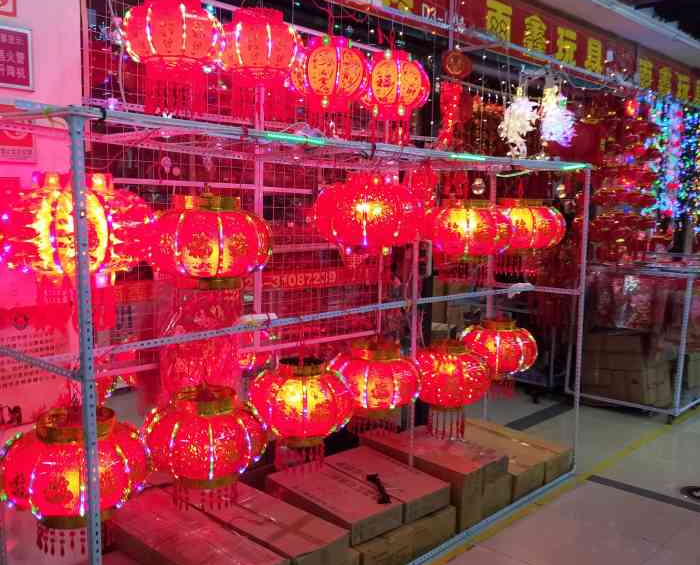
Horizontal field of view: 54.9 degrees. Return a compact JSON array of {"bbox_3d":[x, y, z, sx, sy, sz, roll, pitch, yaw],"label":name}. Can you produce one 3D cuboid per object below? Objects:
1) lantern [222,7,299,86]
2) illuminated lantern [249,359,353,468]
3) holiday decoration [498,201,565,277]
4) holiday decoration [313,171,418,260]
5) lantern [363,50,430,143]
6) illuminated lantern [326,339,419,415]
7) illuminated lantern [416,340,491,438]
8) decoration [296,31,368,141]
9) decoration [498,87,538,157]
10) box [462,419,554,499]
[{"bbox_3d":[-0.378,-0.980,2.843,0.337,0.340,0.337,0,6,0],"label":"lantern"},{"bbox_3d":[-0.212,0.580,2.939,0.454,0.461,0.454,0,6,0],"label":"illuminated lantern"},{"bbox_3d":[1.093,-0.274,4.172,0.477,0.464,0.477,5,8,45],"label":"holiday decoration"},{"bbox_3d":[0.071,-0.292,2.986,0.460,0.400,0.460,0,7,0],"label":"holiday decoration"},{"bbox_3d":[0.233,-0.923,3.394,0.341,0.451,0.341,0,6,0],"label":"lantern"},{"bbox_3d":[0.124,0.481,3.267,0.436,0.376,0.436,0,6,0],"label":"illuminated lantern"},{"bbox_3d":[0.552,0.569,3.610,0.391,0.490,0.391,0,6,0],"label":"illuminated lantern"},{"bbox_3d":[-0.086,-0.914,3.142,0.350,0.460,0.350,0,6,0],"label":"decoration"},{"bbox_3d":[1.106,-1.057,4.424,0.260,0.460,0.260,-6,9,-44],"label":"decoration"},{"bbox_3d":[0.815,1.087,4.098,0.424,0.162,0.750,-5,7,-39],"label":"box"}]

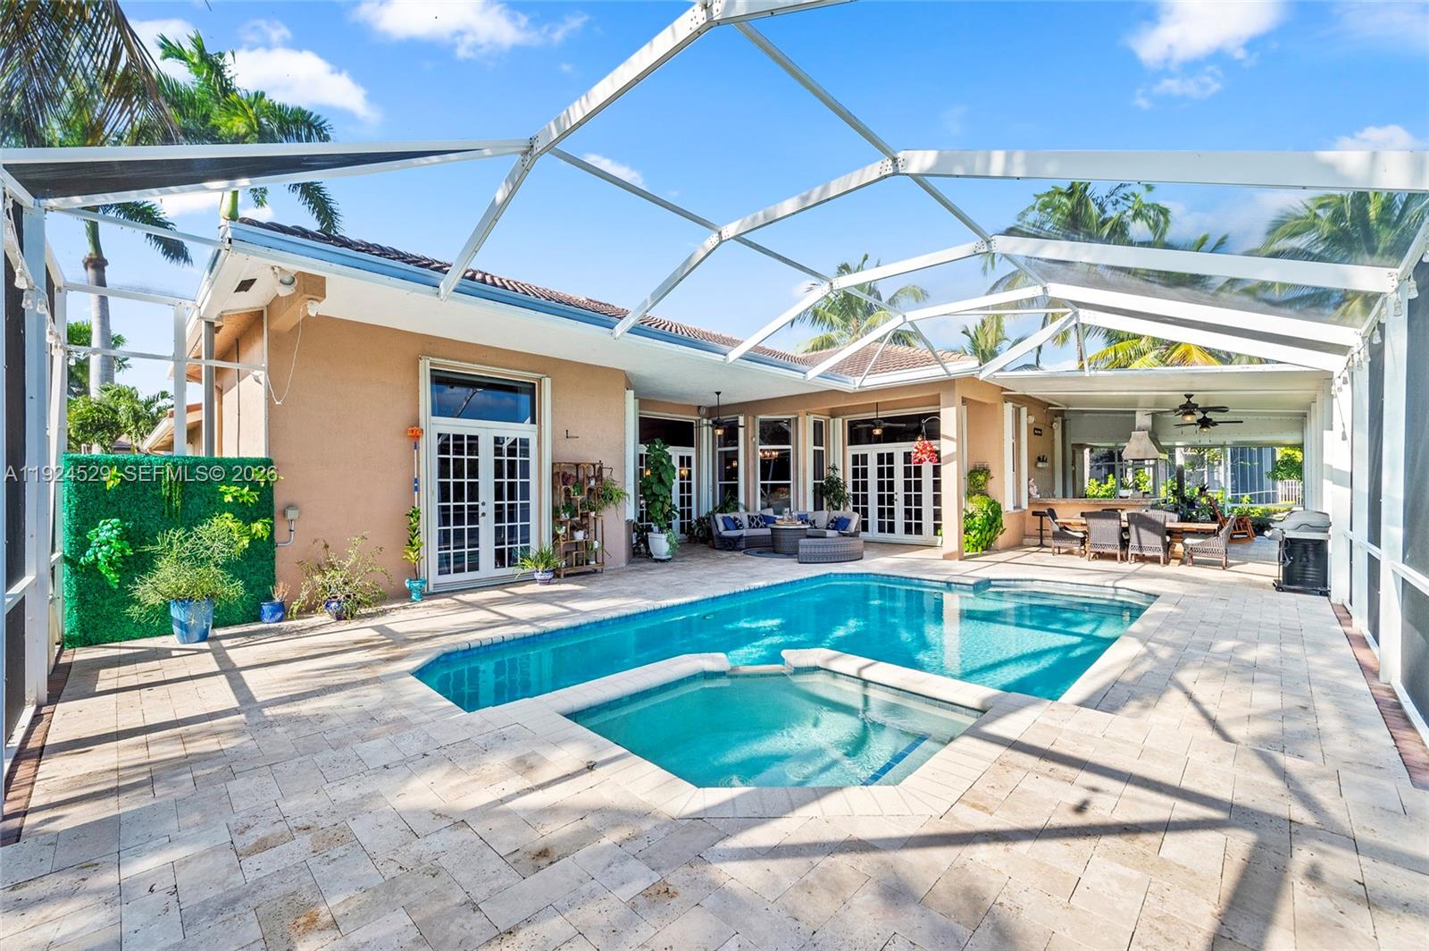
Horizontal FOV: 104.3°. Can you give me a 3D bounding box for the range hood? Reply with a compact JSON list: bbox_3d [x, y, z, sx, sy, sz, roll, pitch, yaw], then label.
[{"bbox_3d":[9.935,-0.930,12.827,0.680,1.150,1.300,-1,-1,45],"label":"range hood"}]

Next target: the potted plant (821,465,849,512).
[{"bbox_3d":[3.127,0.732,14.596,0.900,2.060,0.850,0,0,0],"label":"potted plant"}]

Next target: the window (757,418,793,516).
[{"bbox_3d":[1.606,-0.218,14.652,0.950,2.660,0.120,0,0,0],"label":"window"}]

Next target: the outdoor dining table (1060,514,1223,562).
[{"bbox_3d":[8.316,1.306,11.053,1.020,0.770,2.520,0,-1,-45],"label":"outdoor dining table"}]

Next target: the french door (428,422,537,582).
[{"bbox_3d":[-3.594,0.430,8.776,0.120,2.380,1.680,-1,-1,45],"label":"french door"}]

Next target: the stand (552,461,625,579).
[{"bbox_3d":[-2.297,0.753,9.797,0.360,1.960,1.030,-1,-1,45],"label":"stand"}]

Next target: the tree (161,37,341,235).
[{"bbox_3d":[-13.754,-5.490,16.039,4.600,14.520,4.600,0,0,0],"label":"tree"}]

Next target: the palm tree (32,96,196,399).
[{"bbox_3d":[-11.968,-2.937,11.132,2.700,9.500,2.700,0,-1,-45],"label":"palm tree"}]

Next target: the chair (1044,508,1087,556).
[{"bbox_3d":[7.487,1.215,11.821,0.720,0.970,0.600,-1,-1,45],"label":"chair"}]

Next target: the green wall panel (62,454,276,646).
[{"bbox_3d":[-5.911,0.762,6.141,1.660,1.930,0.150,0,-1,-45],"label":"green wall panel"}]

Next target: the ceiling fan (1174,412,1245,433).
[{"bbox_3d":[11.480,-1.248,12.991,1.300,0.500,1.300,-1,-1,45],"label":"ceiling fan"}]

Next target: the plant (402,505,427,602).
[{"bbox_3d":[-4.130,1.053,7.643,0.280,1.320,0.280,0,0,0],"label":"plant"}]

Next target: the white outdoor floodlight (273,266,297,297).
[{"bbox_3d":[-4.237,-1.882,5.493,0.210,0.260,0.210,0,-1,45],"label":"white outdoor floodlight"}]

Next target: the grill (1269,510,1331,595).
[{"bbox_3d":[8.577,1.080,8.178,1.080,1.160,0.670,0,-1,-45],"label":"grill"}]

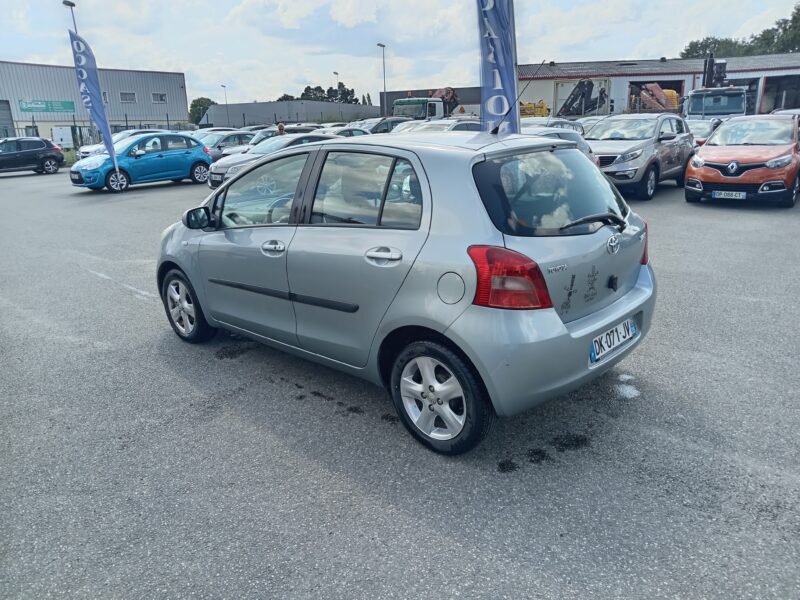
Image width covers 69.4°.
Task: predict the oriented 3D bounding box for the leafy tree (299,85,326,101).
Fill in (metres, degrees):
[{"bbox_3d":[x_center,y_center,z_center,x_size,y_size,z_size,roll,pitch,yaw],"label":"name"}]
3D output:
[{"bbox_3d":[-16.295,-36.342,111.120,5.500,9.400,5.500,-2,17,0],"label":"leafy tree"}]

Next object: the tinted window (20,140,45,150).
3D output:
[{"bbox_3d":[-15.375,-6.471,24.225,0.120,0.410,0.980,9,20,31],"label":"tinted window"}]

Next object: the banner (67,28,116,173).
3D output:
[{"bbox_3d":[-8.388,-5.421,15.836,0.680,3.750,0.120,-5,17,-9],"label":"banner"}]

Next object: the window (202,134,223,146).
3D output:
[{"bbox_3d":[-6.750,-5.731,20.800,1.250,0.480,0.400,3,17,15],"label":"window"}]

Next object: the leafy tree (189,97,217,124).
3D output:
[{"bbox_3d":[-26.950,-24.917,79.995,5.800,6.200,5.800,-2,17,0],"label":"leafy tree"}]

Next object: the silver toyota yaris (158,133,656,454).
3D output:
[{"bbox_3d":[-0.317,-0.400,4.125,3.750,1.530,1.700,13,22,41],"label":"silver toyota yaris"}]

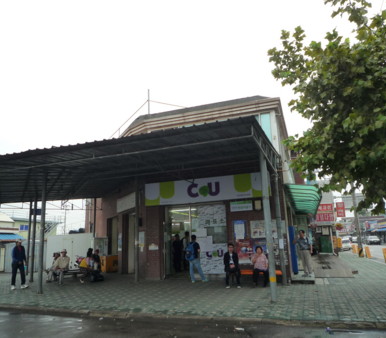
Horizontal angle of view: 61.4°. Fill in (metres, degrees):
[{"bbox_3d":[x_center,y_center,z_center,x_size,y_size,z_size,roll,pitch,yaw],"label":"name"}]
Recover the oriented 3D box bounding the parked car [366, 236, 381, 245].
[{"bbox_3d":[32.193,12.788,58.000,1.780,1.450,4.500,-8,-13,24],"label":"parked car"}]

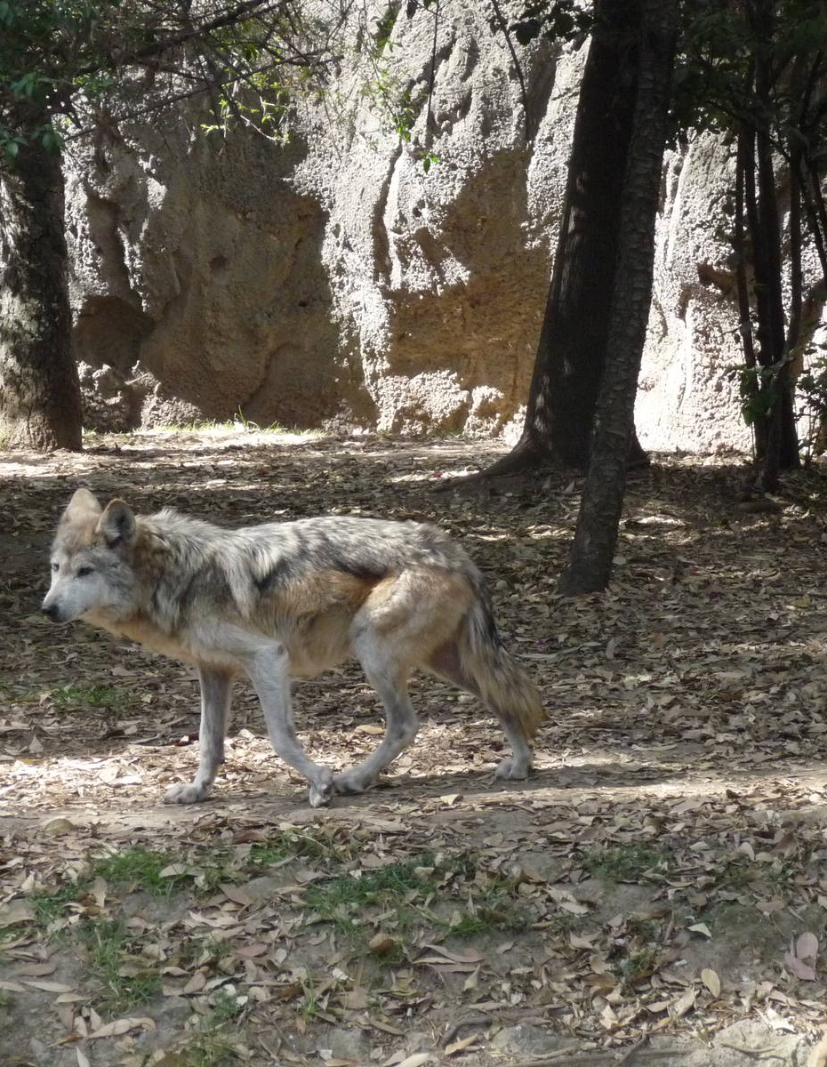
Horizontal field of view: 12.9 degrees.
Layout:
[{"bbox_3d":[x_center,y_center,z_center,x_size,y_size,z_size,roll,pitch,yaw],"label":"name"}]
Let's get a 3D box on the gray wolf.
[{"bbox_3d":[-0.288,0.283,8.900,1.180,0.750,0.320,-2,6,-15],"label":"gray wolf"}]

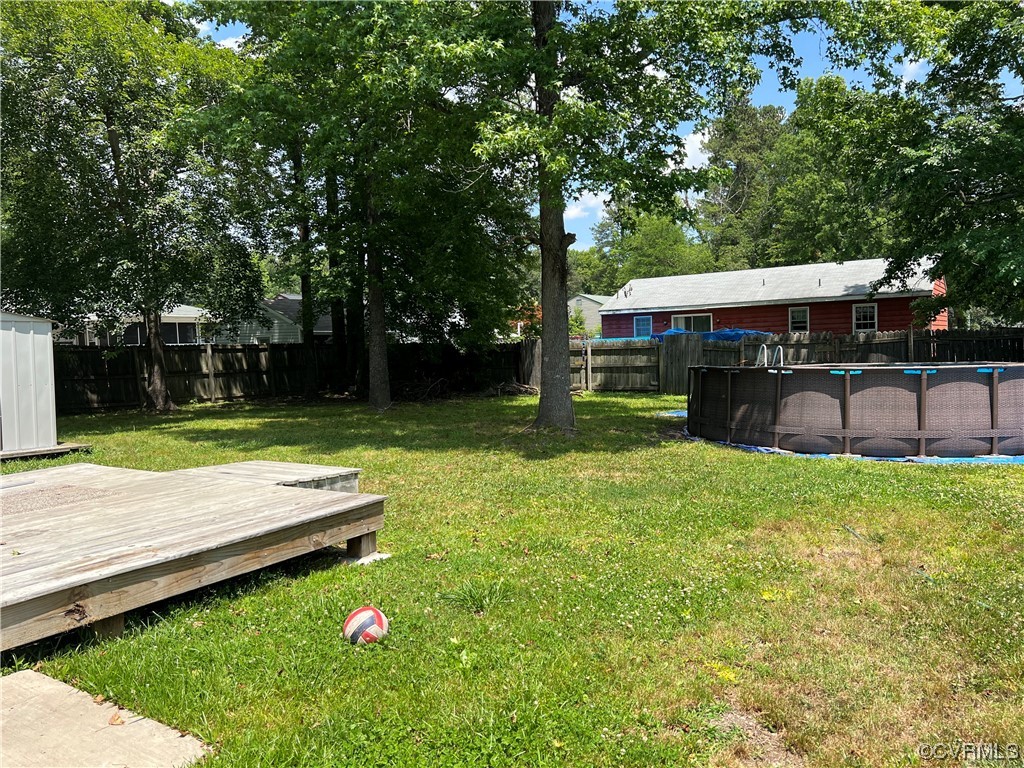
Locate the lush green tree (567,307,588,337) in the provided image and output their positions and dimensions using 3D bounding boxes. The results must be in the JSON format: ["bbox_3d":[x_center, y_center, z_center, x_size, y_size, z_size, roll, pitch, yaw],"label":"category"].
[{"bbox_3d":[3.443,-2.143,40.056,1.350,3.777,1.350,-1,2,0],"label":"lush green tree"}]

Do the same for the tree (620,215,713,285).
[{"bbox_3d":[10.752,-6.235,53.161,6.600,10.897,6.600,-1,2,0],"label":"tree"}]

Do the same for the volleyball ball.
[{"bbox_3d":[-0.677,1.145,3.580,0.210,0.210,0.210,-1,2,0],"label":"volleyball ball"}]

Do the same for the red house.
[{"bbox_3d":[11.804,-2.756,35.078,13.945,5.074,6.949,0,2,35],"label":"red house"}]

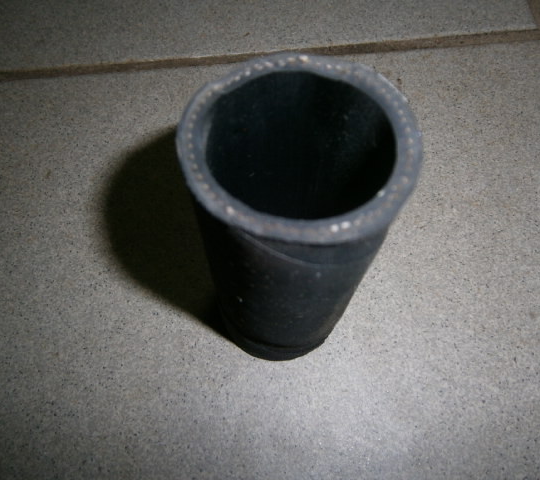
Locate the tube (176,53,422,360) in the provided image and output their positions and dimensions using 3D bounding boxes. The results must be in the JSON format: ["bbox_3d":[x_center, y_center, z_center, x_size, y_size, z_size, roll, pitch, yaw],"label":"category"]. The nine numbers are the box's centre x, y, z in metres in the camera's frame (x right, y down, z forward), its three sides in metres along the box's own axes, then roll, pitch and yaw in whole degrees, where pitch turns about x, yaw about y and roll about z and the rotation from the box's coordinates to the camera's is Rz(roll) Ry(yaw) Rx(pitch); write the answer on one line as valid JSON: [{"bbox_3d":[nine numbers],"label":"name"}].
[{"bbox_3d":[0.005,0.001,0.125,0.043,0.086,0.043,0,64,-2],"label":"tube"}]

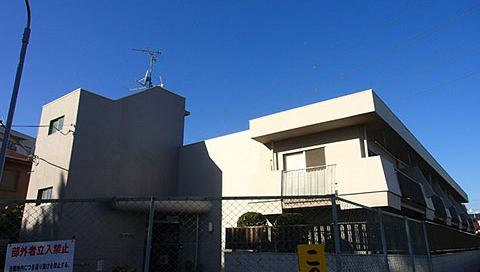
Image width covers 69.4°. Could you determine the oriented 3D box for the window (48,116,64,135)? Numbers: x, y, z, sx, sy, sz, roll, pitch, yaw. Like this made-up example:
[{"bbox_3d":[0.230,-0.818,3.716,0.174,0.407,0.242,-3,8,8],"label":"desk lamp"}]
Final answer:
[{"bbox_3d":[-8.679,-0.479,16.425,1.360,0.750,0.150,-12,-21,35],"label":"window"}]

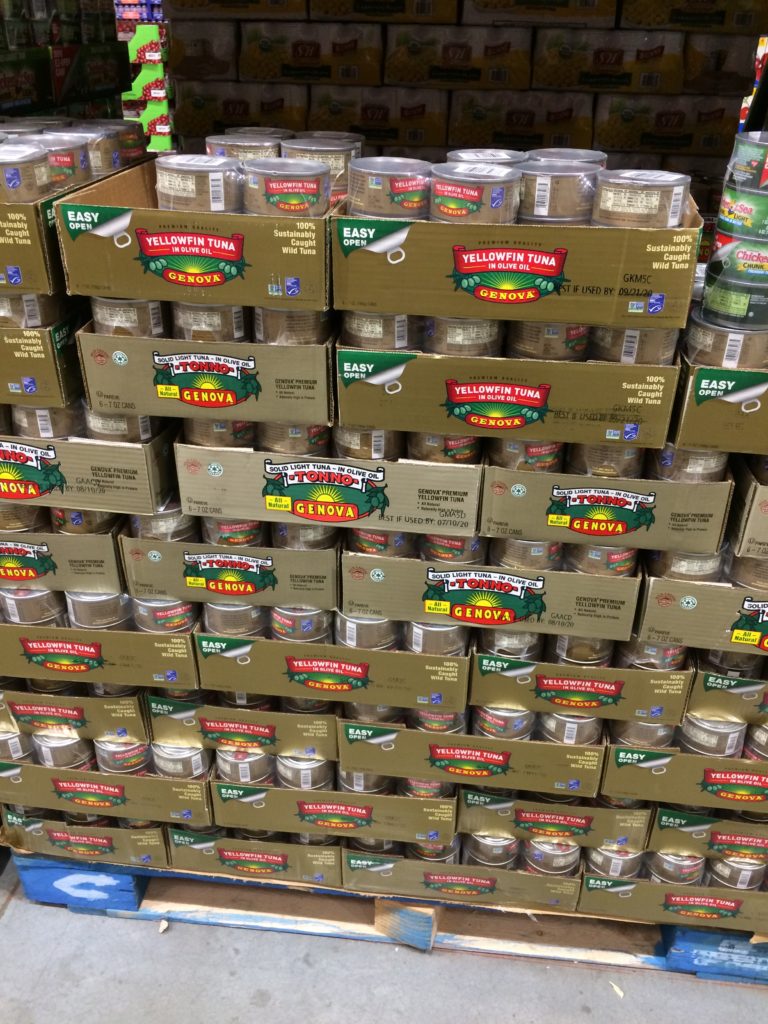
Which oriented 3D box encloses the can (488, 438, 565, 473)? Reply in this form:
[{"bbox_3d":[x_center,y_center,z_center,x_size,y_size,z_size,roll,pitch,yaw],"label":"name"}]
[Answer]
[{"bbox_3d":[0.163,-0.085,0.983,0.087,0.044,0.087,4,30,5],"label":"can"}]

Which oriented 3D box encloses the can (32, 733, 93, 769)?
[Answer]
[{"bbox_3d":[-0.482,0.340,1.293,0.086,0.043,0.086,1,29,-1],"label":"can"}]

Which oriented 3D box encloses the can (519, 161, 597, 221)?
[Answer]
[{"bbox_3d":[0.172,-0.323,0.862,0.087,0.044,0.087,4,30,5],"label":"can"}]

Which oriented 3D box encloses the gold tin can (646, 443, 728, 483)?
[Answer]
[{"bbox_3d":[0.345,-0.070,0.979,0.086,0.044,0.086,4,30,5],"label":"gold tin can"}]

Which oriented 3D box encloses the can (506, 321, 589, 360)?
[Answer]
[{"bbox_3d":[0.175,-0.194,0.917,0.087,0.044,0.087,4,30,5],"label":"can"}]

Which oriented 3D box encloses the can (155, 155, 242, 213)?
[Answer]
[{"bbox_3d":[-0.192,-0.341,0.893,0.086,0.043,0.086,1,29,-1],"label":"can"}]

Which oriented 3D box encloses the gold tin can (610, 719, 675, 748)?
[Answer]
[{"bbox_3d":[0.352,0.279,1.173,0.086,0.044,0.086,4,30,5],"label":"gold tin can"}]

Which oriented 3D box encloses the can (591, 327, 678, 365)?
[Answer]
[{"bbox_3d":[0.266,-0.187,0.909,0.087,0.044,0.087,4,30,5],"label":"can"}]

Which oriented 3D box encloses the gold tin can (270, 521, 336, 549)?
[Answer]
[{"bbox_3d":[-0.100,0.010,1.089,0.086,0.044,0.086,1,30,-1],"label":"gold tin can"}]

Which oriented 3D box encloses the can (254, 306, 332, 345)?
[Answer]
[{"bbox_3d":[-0.099,-0.214,0.947,0.086,0.043,0.086,1,29,-1],"label":"can"}]

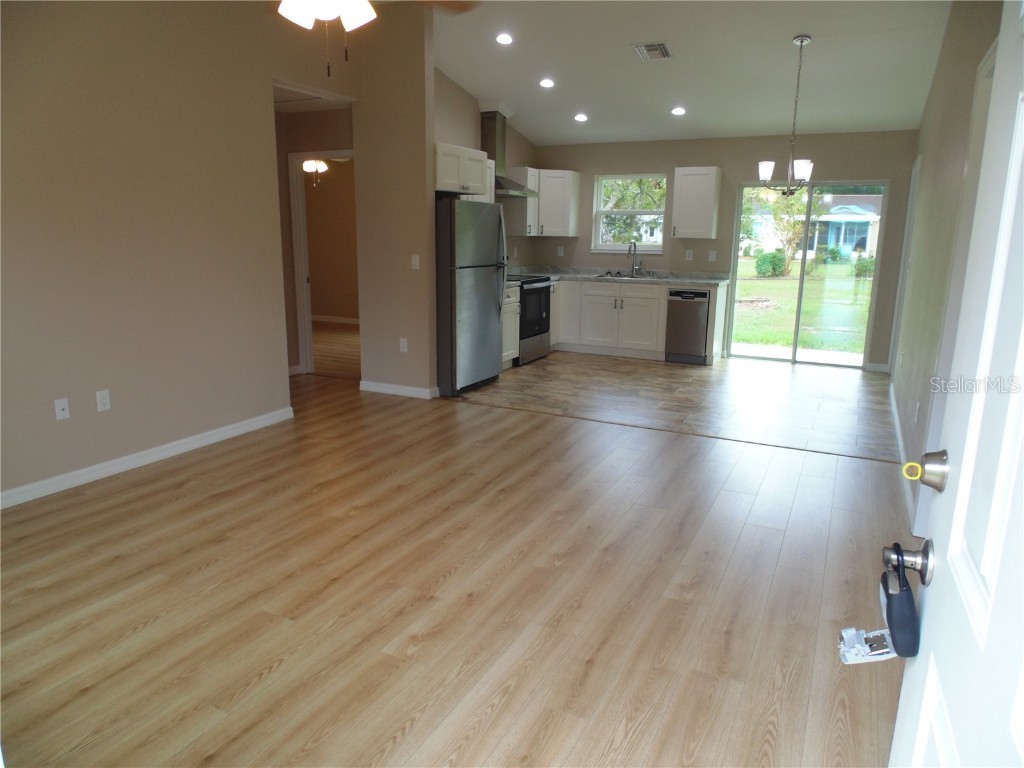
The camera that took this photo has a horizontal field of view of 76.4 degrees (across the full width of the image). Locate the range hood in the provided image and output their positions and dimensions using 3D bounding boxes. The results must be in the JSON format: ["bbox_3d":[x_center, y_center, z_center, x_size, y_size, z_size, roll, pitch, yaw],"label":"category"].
[{"bbox_3d":[-0.058,-2.509,7.186,0.464,0.874,0.755,7,14,27],"label":"range hood"}]

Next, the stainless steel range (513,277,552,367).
[{"bbox_3d":[-0.011,-0.749,7.456,0.690,0.920,0.760,7,14,27],"label":"stainless steel range"}]

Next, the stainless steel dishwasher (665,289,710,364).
[{"bbox_3d":[2.094,-0.695,7.519,0.455,0.840,0.580,7,14,27],"label":"stainless steel dishwasher"}]

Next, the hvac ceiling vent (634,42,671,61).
[{"bbox_3d":[1.171,-2.767,5.414,0.270,0.030,0.270,7,4,27],"label":"hvac ceiling vent"}]

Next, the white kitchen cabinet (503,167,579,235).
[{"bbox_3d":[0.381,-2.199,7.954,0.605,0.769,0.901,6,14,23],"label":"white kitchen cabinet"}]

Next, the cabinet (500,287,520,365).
[{"bbox_3d":[-0.332,-0.593,6.936,0.619,0.878,0.582,7,14,27],"label":"cabinet"}]

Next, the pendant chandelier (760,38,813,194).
[{"bbox_3d":[2.209,-2.068,5.103,0.450,1.160,0.440,7,14,27],"label":"pendant chandelier"}]

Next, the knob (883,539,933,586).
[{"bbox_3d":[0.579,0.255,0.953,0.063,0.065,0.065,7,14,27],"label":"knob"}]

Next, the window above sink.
[{"bbox_3d":[1.430,-2.068,7.971,0.910,0.930,0.120,7,14,27],"label":"window above sink"}]

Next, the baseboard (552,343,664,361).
[{"bbox_3d":[1.156,-0.391,7.851,1.401,0.105,0.023,7,14,27],"label":"baseboard"}]

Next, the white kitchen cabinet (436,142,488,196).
[{"bbox_3d":[-0.706,-1.918,5.890,0.628,0.382,0.837,7,14,27],"label":"white kitchen cabinet"}]

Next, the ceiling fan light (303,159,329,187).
[{"bbox_3d":[-2.427,-2.622,8.050,0.330,0.360,0.330,7,14,27],"label":"ceiling fan light"}]

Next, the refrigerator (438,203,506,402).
[{"bbox_3d":[-0.616,-0.842,6.115,0.800,1.680,0.790,7,14,27],"label":"refrigerator"}]

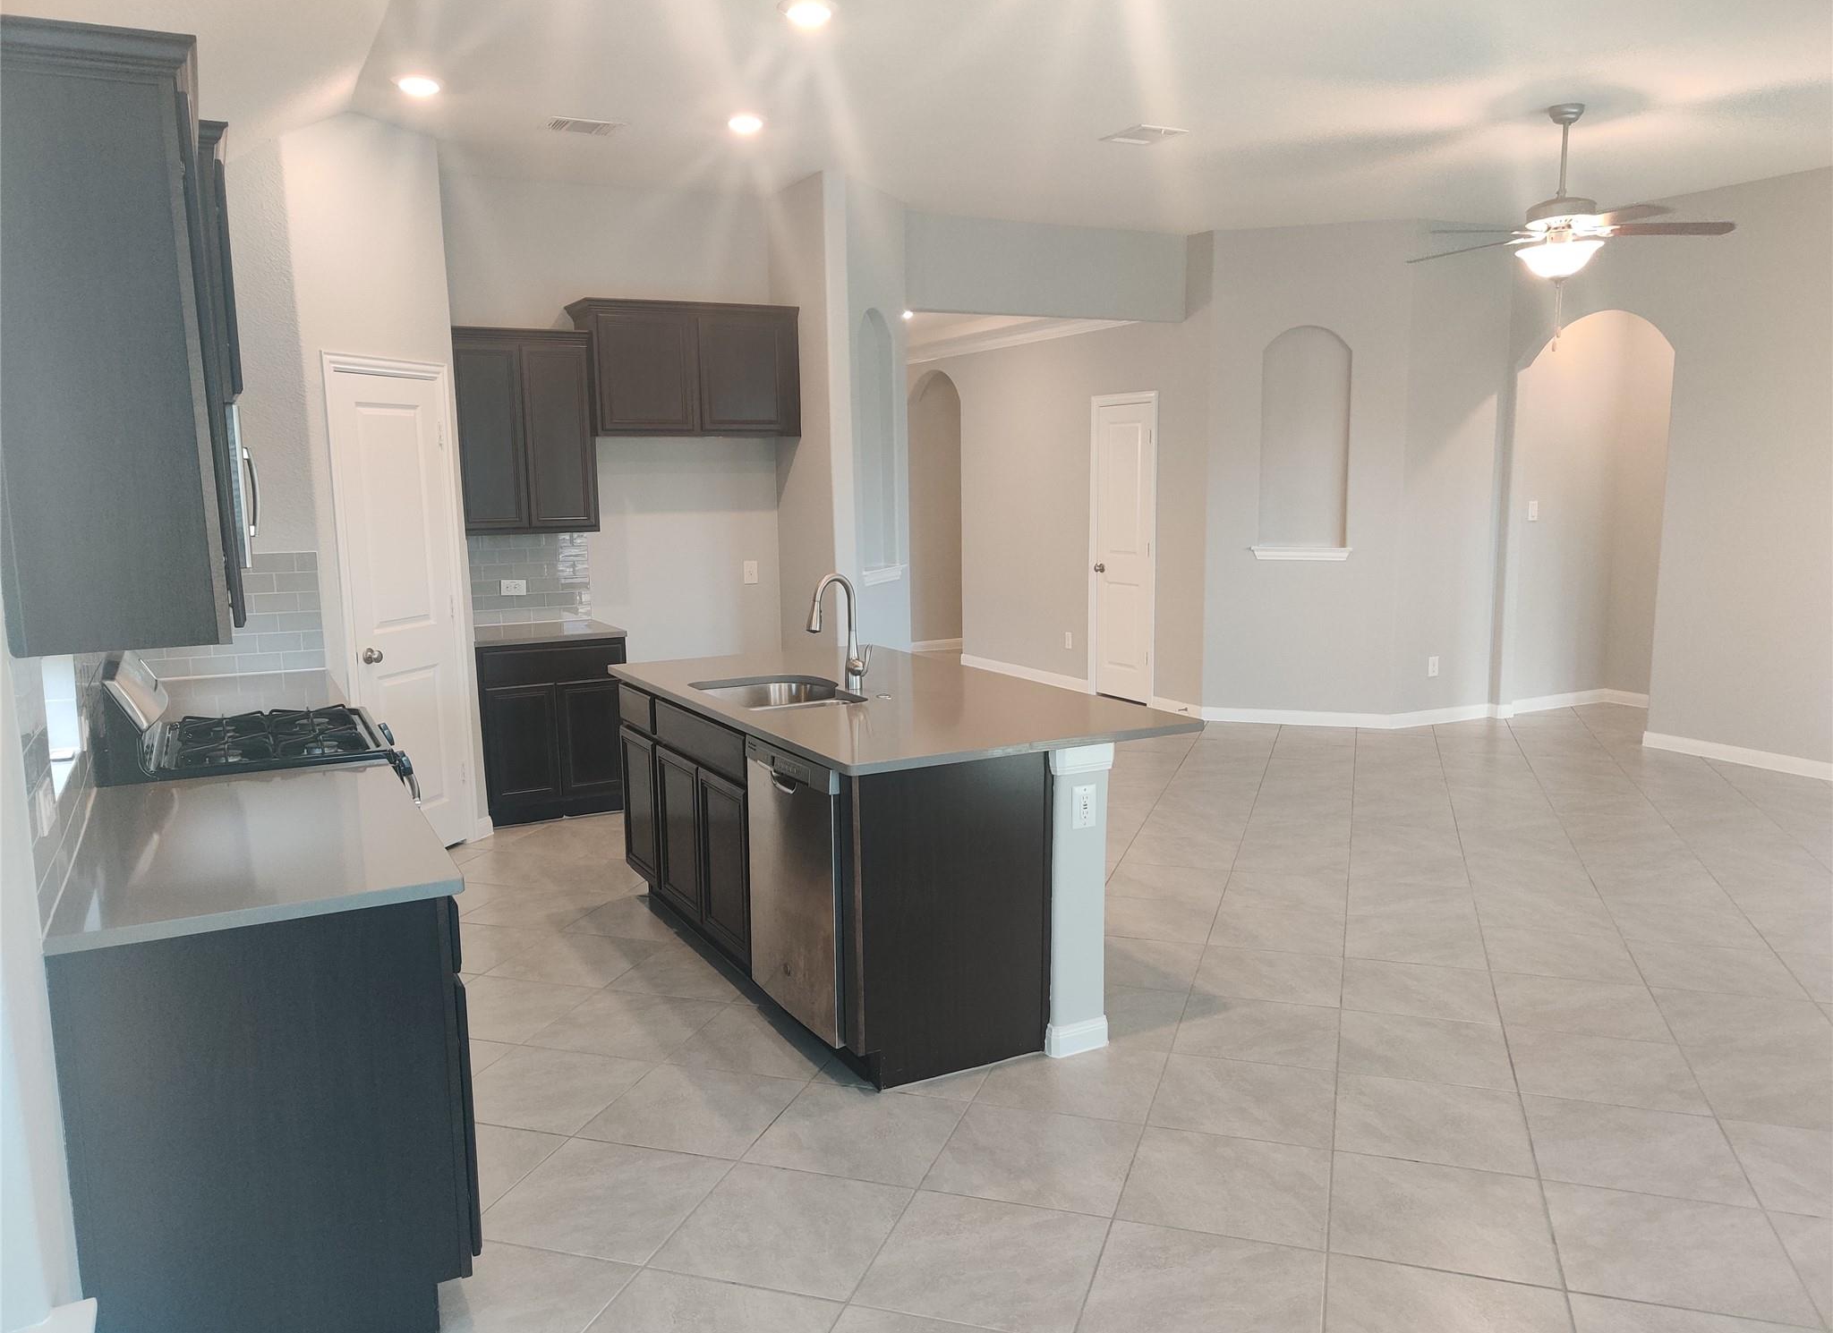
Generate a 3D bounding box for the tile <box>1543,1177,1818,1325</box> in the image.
[{"bbox_3d":[1.635,1.268,3.105,0.462,0.010,0.462,2,9,17],"label":"tile"}]

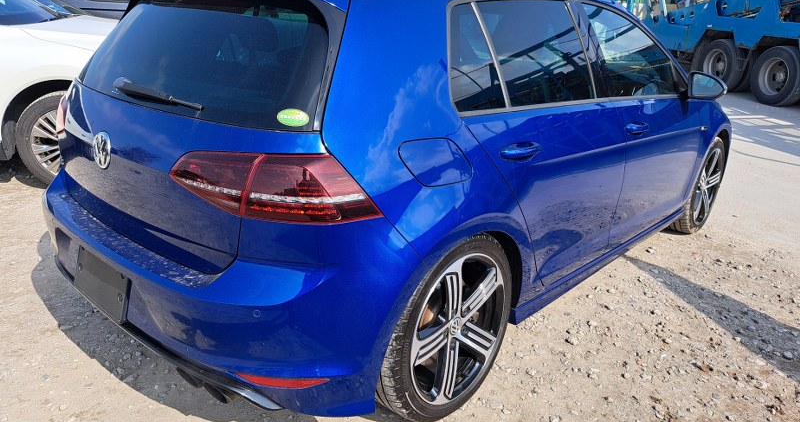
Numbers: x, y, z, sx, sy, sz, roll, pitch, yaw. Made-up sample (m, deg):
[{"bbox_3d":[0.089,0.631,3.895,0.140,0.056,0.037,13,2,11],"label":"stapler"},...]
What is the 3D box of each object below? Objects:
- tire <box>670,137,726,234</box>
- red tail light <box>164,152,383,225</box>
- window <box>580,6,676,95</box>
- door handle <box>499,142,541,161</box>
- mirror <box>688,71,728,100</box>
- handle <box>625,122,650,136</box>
[{"bbox_3d":[2.054,-0.199,3.905,0.247,0.683,0.683,18,25,40],"label":"tire"},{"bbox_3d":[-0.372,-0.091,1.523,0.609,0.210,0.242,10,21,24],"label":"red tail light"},{"bbox_3d":[1.218,-0.819,2.876,0.924,0.452,0.074,-17,4,-44],"label":"window"},{"bbox_3d":[0.411,-0.203,1.879,0.063,0.058,0.231,18,25,40],"label":"door handle"},{"bbox_3d":[1.739,-0.703,3.137,0.221,0.158,0.158,18,25,40],"label":"mirror"},{"bbox_3d":[1.115,-0.388,2.597,0.063,0.058,0.231,18,25,40],"label":"handle"}]

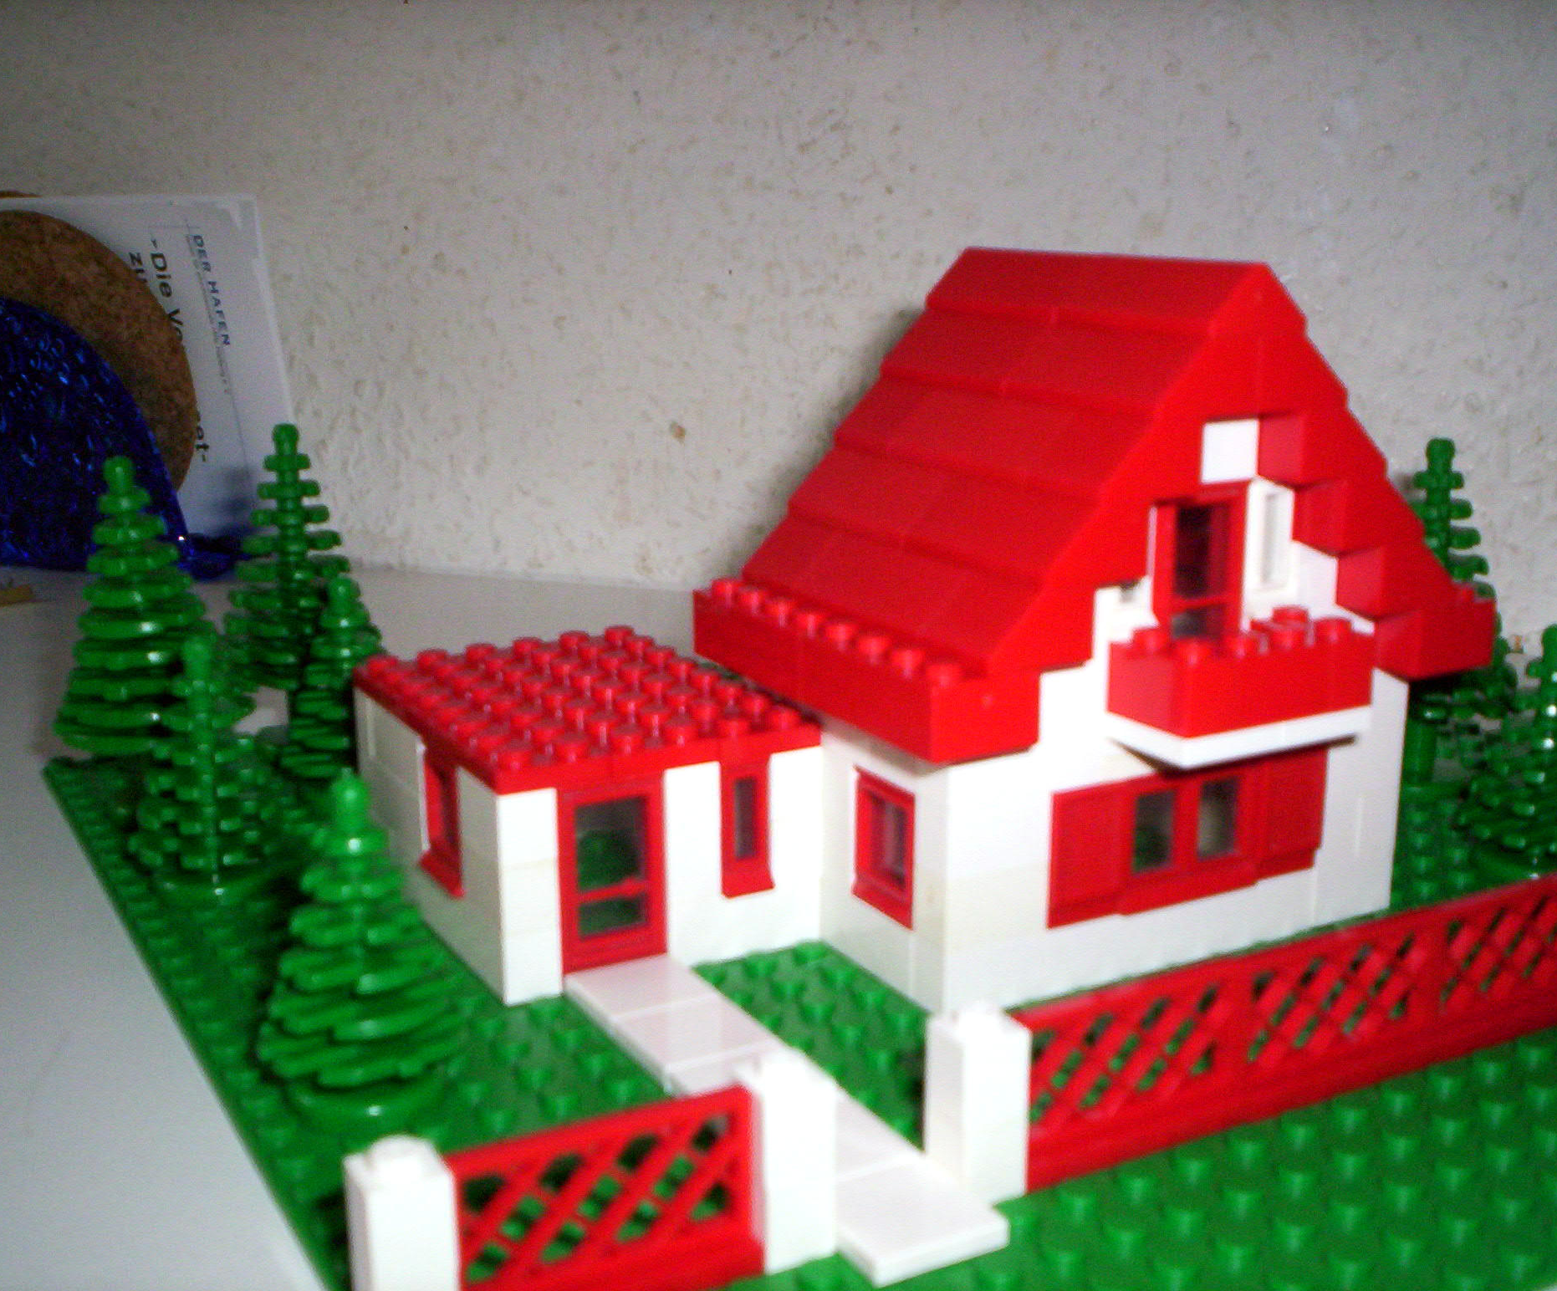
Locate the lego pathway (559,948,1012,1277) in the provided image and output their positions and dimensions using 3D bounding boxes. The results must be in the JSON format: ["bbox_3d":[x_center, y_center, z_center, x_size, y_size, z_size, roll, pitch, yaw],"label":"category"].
[{"bbox_3d":[-0.003,0.053,0.218,0.016,0.003,0.080,-8,15,-28],"label":"lego pathway"}]

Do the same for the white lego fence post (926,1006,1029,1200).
[{"bbox_3d":[0.021,0.048,0.197,0.008,0.021,0.008,-8,15,-28],"label":"white lego fence post"}]

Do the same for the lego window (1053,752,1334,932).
[{"bbox_3d":[0.056,0.025,0.256,0.048,0.019,0.008,-8,15,-28],"label":"lego window"}]

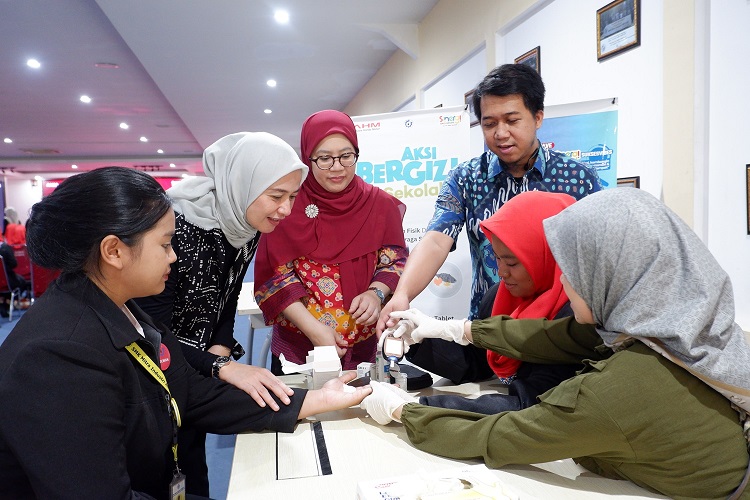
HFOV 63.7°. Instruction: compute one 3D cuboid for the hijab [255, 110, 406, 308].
[{"bbox_3d":[-0.133,-0.127,1.850,0.460,0.600,0.340,-2,4,-10],"label":"hijab"}]

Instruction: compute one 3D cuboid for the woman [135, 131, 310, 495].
[{"bbox_3d":[-0.430,0.424,1.490,0.620,1.400,0.500,0,4,28],"label":"woman"}]

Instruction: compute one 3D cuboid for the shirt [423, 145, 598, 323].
[{"bbox_3d":[0.395,0.035,1.700,0.520,0.660,0.360,-1,4,13],"label":"shirt"}]

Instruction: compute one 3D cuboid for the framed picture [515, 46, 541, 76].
[{"bbox_3d":[1.052,-1.214,4.180,0.030,0.270,0.370,-2,4,-11],"label":"framed picture"}]

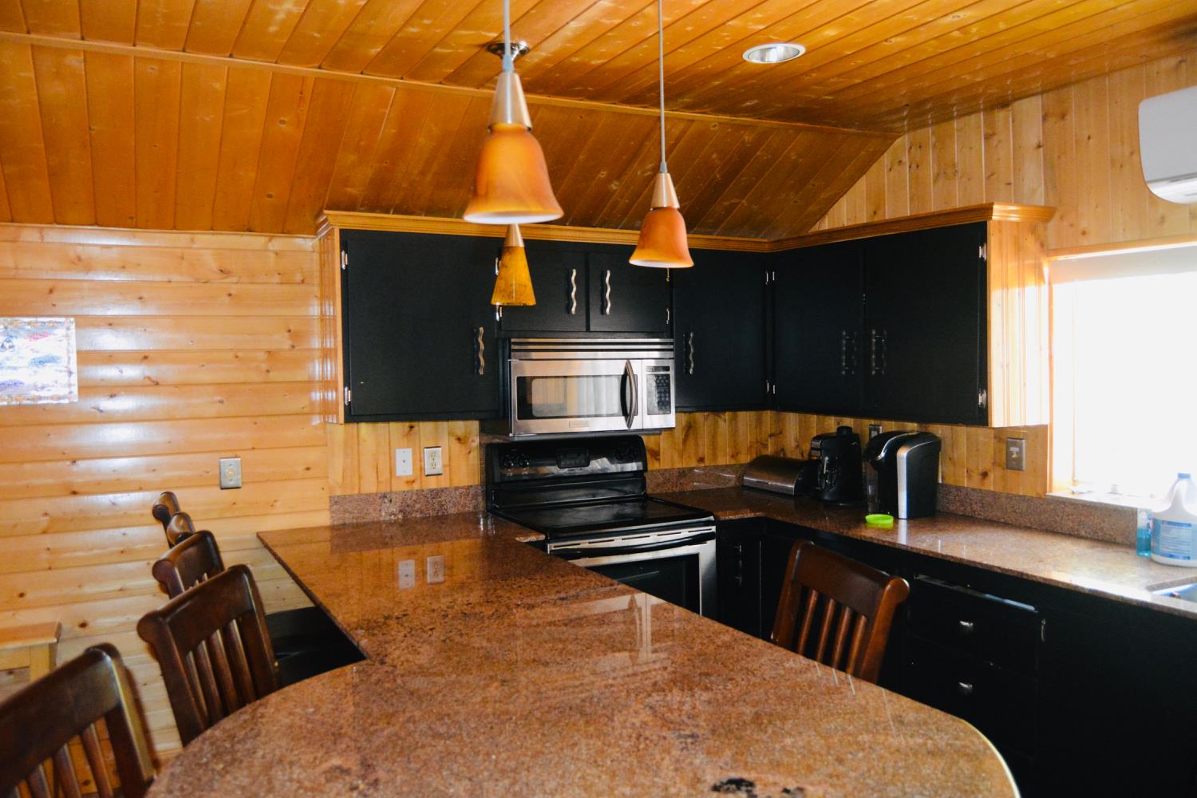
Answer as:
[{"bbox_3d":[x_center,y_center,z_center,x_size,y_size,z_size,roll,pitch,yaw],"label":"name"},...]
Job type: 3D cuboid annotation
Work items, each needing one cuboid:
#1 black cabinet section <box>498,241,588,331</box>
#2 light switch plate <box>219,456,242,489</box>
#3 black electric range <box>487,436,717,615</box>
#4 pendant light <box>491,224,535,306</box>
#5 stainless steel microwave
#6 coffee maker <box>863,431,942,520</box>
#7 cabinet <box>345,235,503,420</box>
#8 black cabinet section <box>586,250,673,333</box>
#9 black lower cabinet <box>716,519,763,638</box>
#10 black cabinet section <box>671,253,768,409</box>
[{"bbox_3d":[-0.302,-0.458,3.793,0.405,0.392,0.335,-2,3,-29],"label":"black cabinet section"},{"bbox_3d":[-1.452,0.295,3.544,0.073,0.117,0.012,-2,2,-25],"label":"light switch plate"},{"bbox_3d":[0.006,0.808,3.845,0.757,1.223,0.680,-2,2,-25],"label":"black electric range"},{"bbox_3d":[-0.270,-0.441,2.840,0.136,0.280,0.136,-1,2,0],"label":"pendant light"},{"bbox_3d":[-0.087,-0.057,3.950,0.757,0.400,0.407,-2,2,-25],"label":"stainless steel microwave"},{"bbox_3d":[1.286,0.322,3.830,0.270,0.336,0.220,-2,2,-31],"label":"coffee maker"},{"bbox_3d":[-0.751,-0.287,3.686,0.635,0.745,0.312,-2,2,-25],"label":"cabinet"},{"bbox_3d":[0.060,-0.469,3.991,0.420,0.392,0.335,-2,3,-29],"label":"black cabinet section"},{"bbox_3d":[0.464,0.968,4.096,0.260,0.875,0.610,-2,2,-25],"label":"black lower cabinet"},{"bbox_3d":[0.491,-0.314,4.233,0.555,0.740,0.335,-2,3,-29],"label":"black cabinet section"}]

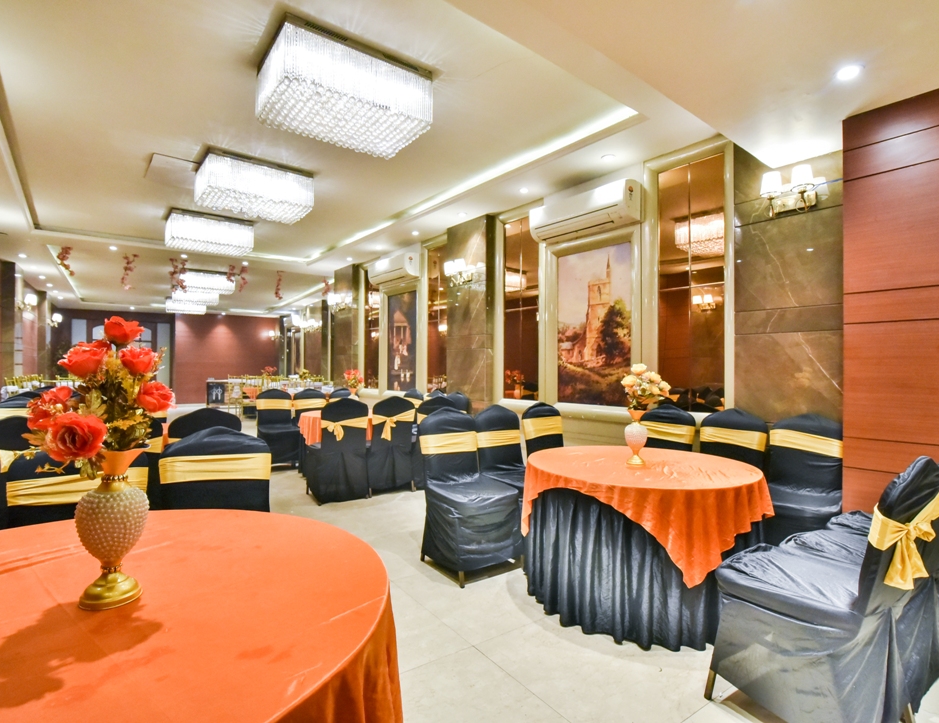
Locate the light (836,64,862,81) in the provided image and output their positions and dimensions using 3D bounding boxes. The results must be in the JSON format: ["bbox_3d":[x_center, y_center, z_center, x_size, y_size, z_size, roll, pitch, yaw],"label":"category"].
[{"bbox_3d":[1.744,-1.335,2.213,0.105,0.030,0.105,0,0,-39],"label":"light"}]

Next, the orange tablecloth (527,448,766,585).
[{"bbox_3d":[0.985,0.785,2.750,1.230,0.420,1.230,0,0,-39],"label":"orange tablecloth"}]

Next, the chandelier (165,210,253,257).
[{"bbox_3d":[-3.428,-1.672,6.348,0.917,0.328,0.610,0,0,-39],"label":"chandelier"}]

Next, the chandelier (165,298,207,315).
[{"bbox_3d":[-8.260,-1.655,14.050,0.917,0.328,0.610,0,0,-35],"label":"chandelier"}]

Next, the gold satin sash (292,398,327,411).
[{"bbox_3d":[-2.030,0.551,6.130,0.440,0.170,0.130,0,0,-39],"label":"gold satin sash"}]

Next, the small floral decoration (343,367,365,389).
[{"bbox_3d":[-1.312,0.208,5.461,0.250,0.245,0.240,0,0,-14],"label":"small floral decoration"}]

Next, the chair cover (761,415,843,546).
[{"bbox_3d":[1.940,0.806,2.884,0.550,0.950,0.450,0,-1,-40],"label":"chair cover"}]

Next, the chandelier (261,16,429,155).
[{"bbox_3d":[-0.712,-1.508,2.753,0.806,0.315,0.527,0,0,-39],"label":"chandelier"}]

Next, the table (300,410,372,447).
[{"bbox_3d":[-1.220,0.927,5.370,1.200,0.715,1.200,0,0,0],"label":"table"}]

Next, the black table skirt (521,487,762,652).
[{"bbox_3d":[0.957,0.935,2.726,1.250,0.690,1.250,0,0,0],"label":"black table skirt"}]

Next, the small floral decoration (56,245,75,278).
[{"bbox_3d":[-5.749,-1.423,6.851,0.200,0.430,0.170,0,0,-39],"label":"small floral decoration"}]

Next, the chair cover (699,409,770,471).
[{"bbox_3d":[1.670,0.808,3.234,0.550,0.950,0.450,0,-1,-39],"label":"chair cover"}]

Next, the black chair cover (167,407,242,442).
[{"bbox_3d":[-2.028,0.801,3.629,0.457,0.953,0.559,0,0,-39],"label":"black chair cover"}]

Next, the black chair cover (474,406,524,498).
[{"bbox_3d":[0.365,0.810,3.431,0.450,0.950,0.550,0,-1,-40],"label":"black chair cover"}]

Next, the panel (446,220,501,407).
[{"bbox_3d":[0.020,-0.204,5.958,0.180,3.000,0.745,0,0,-39],"label":"panel"}]

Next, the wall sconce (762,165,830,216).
[{"bbox_3d":[2.051,-1.079,3.092,0.220,0.294,0.308,0,0,-39],"label":"wall sconce"}]

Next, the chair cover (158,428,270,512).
[{"bbox_3d":[-1.180,0.794,2.140,0.480,0.950,0.550,0,0,-16],"label":"chair cover"}]

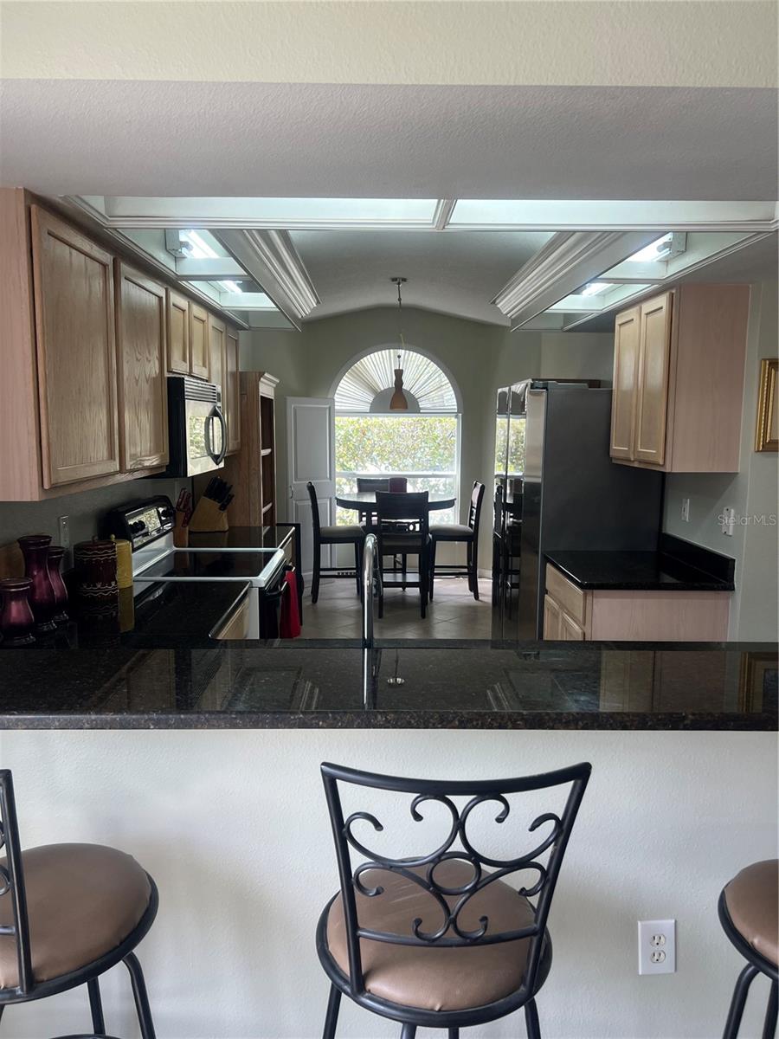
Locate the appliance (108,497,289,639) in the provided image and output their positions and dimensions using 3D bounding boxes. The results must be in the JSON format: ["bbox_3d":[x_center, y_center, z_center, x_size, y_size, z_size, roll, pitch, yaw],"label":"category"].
[{"bbox_3d":[-0.848,0.522,3.644,0.710,1.189,0.762,0,7,-1],"label":"appliance"}]

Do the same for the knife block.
[{"bbox_3d":[-1.072,-0.040,4.664,0.220,0.213,0.105,0,7,-1],"label":"knife block"}]

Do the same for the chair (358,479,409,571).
[{"bbox_3d":[-0.081,0.139,7.466,0.430,1.030,0.520,0,7,2],"label":"chair"}]

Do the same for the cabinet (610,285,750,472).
[{"bbox_3d":[1.290,-0.619,3.561,0.330,0.765,0.720,0,7,-1],"label":"cabinet"}]

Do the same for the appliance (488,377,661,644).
[{"bbox_3d":[1.039,0.136,4.493,0.750,1.780,0.910,0,7,-1],"label":"appliance"}]

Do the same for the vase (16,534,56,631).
[{"bbox_3d":[-1.116,0.202,2.479,0.110,0.290,0.110,0,7,-1],"label":"vase"}]

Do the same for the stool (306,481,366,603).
[{"bbox_3d":[-0.471,0.194,6.931,0.520,1.040,0.430,0,7,-6],"label":"stool"}]

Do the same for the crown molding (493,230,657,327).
[{"bbox_3d":[0.726,-1.097,3.581,0.142,0.180,2.620,0,7,-1],"label":"crown molding"}]

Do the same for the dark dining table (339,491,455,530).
[{"bbox_3d":[0.054,0.262,6.920,1.060,0.914,1.060,0,7,-1],"label":"dark dining table"}]

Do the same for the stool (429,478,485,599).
[{"bbox_3d":[0.593,0.183,7.024,0.480,1.016,0.435,0,7,-1],"label":"stool"}]

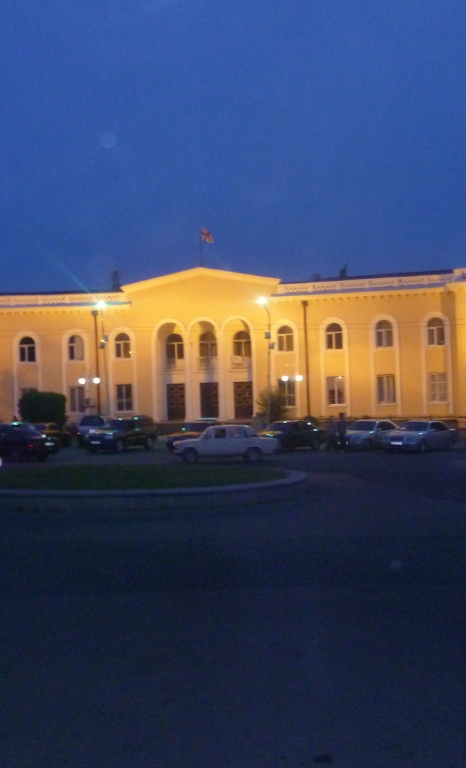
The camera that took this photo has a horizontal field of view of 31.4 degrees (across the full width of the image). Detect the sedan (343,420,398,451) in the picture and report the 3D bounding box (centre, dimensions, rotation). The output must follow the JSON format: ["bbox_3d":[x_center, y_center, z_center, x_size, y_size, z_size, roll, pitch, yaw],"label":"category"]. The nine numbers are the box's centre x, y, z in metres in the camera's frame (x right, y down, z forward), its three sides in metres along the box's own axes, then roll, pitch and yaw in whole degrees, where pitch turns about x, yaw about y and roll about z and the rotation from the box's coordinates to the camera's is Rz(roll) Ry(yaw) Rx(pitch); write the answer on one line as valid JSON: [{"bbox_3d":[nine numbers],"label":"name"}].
[{"bbox_3d":[6.869,2.494,41.514,1.770,1.430,4.600,-2,-1,34],"label":"sedan"}]

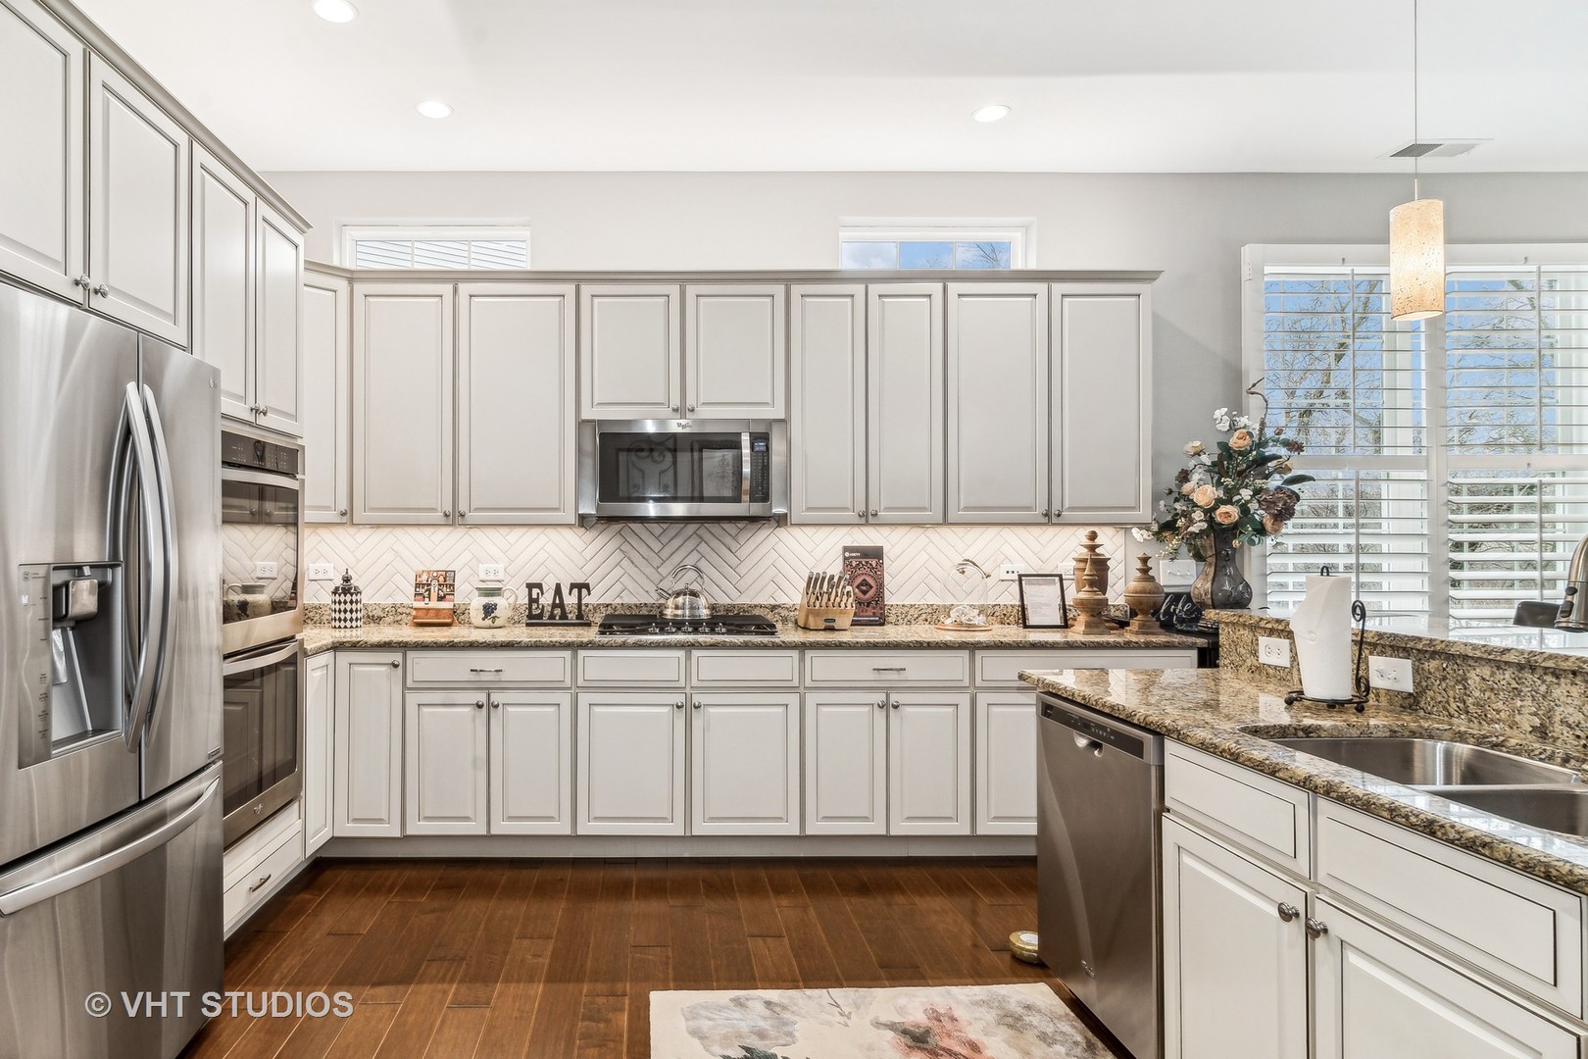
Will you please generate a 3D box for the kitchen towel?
[{"bbox_3d":[1.253,0.255,1.885,0.140,0.285,0.130,0,-1,18],"label":"kitchen towel"}]

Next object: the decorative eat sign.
[{"bbox_3d":[-1.073,0.343,3.635,0.302,0.195,0.055,0,-1,0],"label":"decorative eat sign"}]

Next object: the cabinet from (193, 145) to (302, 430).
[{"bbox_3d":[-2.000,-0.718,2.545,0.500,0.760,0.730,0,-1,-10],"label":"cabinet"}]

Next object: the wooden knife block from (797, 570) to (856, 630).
[{"bbox_3d":[0.148,0.316,3.630,0.230,0.270,0.160,0,0,-6],"label":"wooden knife block"}]

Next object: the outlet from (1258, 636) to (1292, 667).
[{"bbox_3d":[1.312,0.334,2.165,0.015,0.072,0.113,0,-1,-10],"label":"outlet"}]

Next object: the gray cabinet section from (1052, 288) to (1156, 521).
[{"bbox_3d":[1.340,-0.549,3.615,0.442,1.044,0.330,0,0,0],"label":"gray cabinet section"}]

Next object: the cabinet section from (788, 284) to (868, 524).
[{"bbox_3d":[0.148,-0.543,3.615,0.340,1.038,0.330,0,0,0],"label":"cabinet section"}]

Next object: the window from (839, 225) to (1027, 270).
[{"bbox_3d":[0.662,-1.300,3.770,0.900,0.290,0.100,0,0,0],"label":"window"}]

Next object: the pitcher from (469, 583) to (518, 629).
[{"bbox_3d":[-1.385,0.351,3.650,0.215,0.207,0.175,0,0,0],"label":"pitcher"}]

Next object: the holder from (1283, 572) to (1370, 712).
[{"bbox_3d":[1.285,0.265,1.915,0.210,0.330,0.190,0,0,0],"label":"holder"}]

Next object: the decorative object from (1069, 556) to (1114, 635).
[{"bbox_3d":[1.288,0.280,3.430,0.160,0.345,0.160,0,0,0],"label":"decorative object"}]

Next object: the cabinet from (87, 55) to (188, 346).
[{"bbox_3d":[-1.900,-0.800,1.970,0.500,0.590,0.395,0,-1,-10],"label":"cabinet"}]

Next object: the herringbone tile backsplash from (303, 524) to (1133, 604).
[{"bbox_3d":[-0.400,0.161,3.735,4.000,0.380,0.025,0,0,0],"label":"herringbone tile backsplash"}]

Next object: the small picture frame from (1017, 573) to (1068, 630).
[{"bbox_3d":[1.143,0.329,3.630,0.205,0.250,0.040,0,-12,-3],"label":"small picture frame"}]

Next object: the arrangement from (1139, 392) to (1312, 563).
[{"bbox_3d":[1.352,-0.170,2.510,0.530,0.520,0.430,0,-1,6],"label":"arrangement"}]

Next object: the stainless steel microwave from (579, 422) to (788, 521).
[{"bbox_3d":[-0.495,-0.255,3.600,0.880,0.435,0.400,0,-1,0],"label":"stainless steel microwave"}]

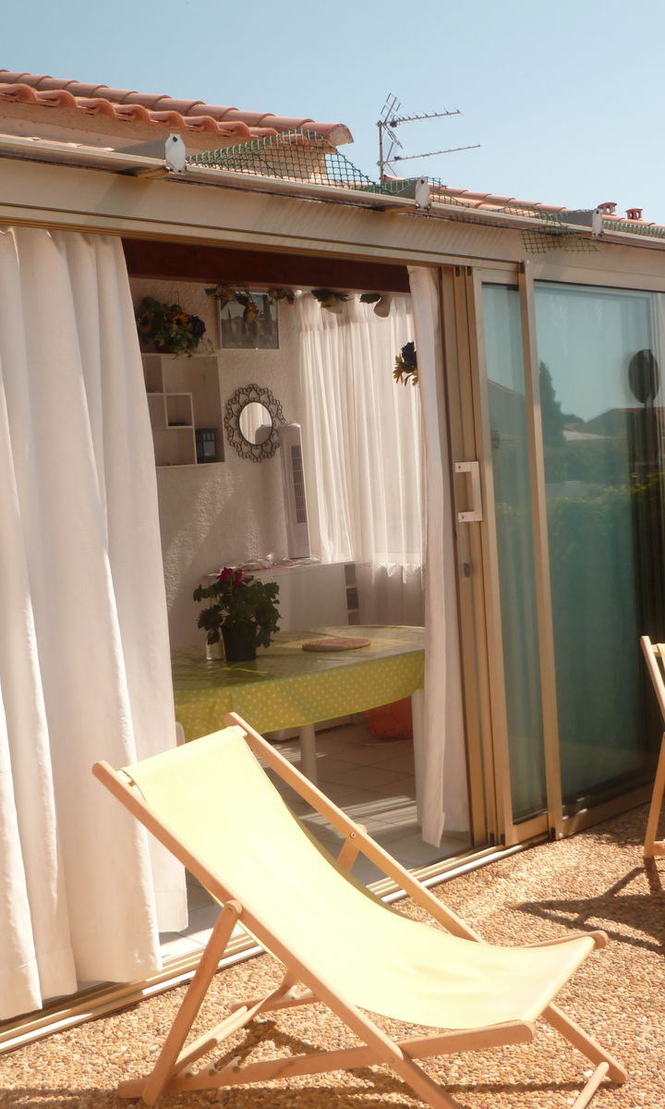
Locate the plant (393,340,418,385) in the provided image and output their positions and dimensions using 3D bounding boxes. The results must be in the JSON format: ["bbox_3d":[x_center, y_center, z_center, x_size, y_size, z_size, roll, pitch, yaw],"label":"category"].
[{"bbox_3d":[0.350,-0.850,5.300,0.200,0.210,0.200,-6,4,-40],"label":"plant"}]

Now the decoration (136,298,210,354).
[{"bbox_3d":[-0.906,-1.282,6.723,0.370,0.310,0.280,-6,4,-40],"label":"decoration"}]

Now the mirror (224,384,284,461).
[{"bbox_3d":[-0.474,-0.795,7.222,0.460,0.470,0.030,-6,4,-40],"label":"mirror"}]

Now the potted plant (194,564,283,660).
[{"bbox_3d":[-0.381,0.239,4.808,0.300,0.370,0.300,-4,3,0],"label":"potted plant"}]

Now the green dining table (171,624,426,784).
[{"bbox_3d":[-0.247,0.785,4.939,1.839,0.750,1.051,-6,4,-40],"label":"green dining table"}]

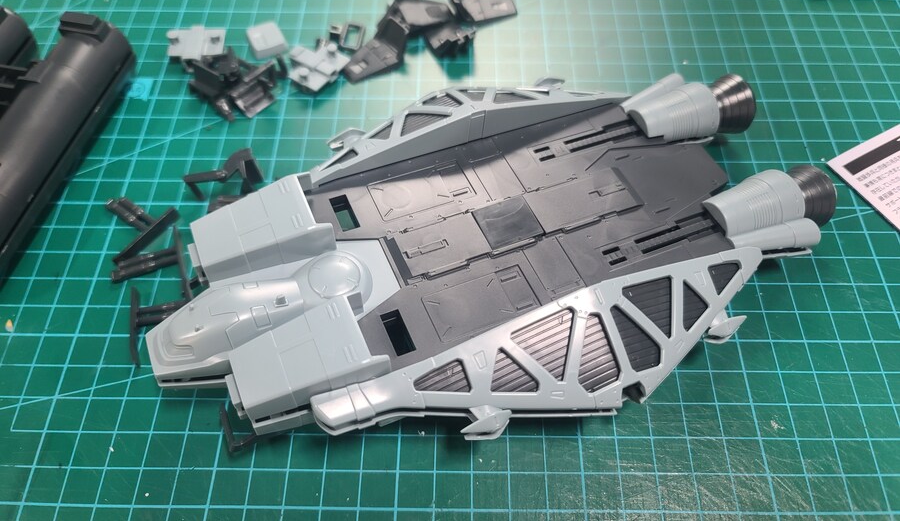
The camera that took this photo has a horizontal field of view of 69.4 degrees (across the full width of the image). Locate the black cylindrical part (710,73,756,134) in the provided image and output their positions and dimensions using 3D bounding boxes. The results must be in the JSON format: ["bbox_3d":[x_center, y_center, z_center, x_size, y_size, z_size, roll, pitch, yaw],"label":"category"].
[{"bbox_3d":[0.093,-0.052,0.224,0.012,0.020,0.020,-18,61,-10],"label":"black cylindrical part"}]

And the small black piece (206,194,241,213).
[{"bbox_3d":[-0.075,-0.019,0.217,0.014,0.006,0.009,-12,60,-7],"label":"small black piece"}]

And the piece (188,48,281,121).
[{"bbox_3d":[-0.079,-0.068,0.246,0.026,0.010,0.026,38,66,20],"label":"piece"}]

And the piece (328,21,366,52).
[{"bbox_3d":[-0.041,-0.090,0.261,0.013,0.005,0.013,9,60,6],"label":"piece"}]

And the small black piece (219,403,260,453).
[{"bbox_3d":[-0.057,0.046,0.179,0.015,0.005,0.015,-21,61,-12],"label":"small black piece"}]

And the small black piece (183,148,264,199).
[{"bbox_3d":[-0.077,-0.030,0.221,0.026,0.009,0.014,-12,60,-7],"label":"small black piece"}]

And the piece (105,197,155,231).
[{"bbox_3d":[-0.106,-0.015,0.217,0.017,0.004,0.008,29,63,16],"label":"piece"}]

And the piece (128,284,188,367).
[{"bbox_3d":[-0.087,0.018,0.196,0.020,0.005,0.026,-14,60,-8],"label":"piece"}]

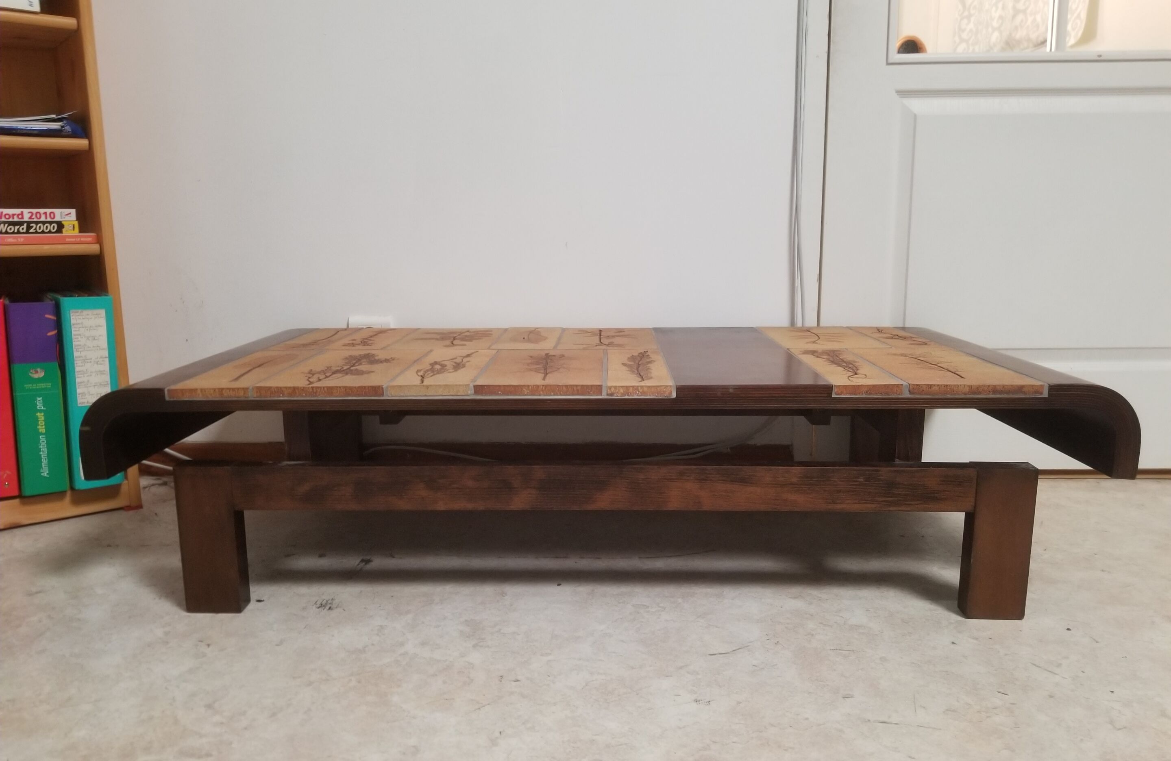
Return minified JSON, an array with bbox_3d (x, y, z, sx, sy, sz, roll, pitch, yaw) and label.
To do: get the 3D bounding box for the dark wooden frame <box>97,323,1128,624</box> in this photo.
[{"bbox_3d":[0.027,0.101,1.381,1.299,0.298,0.588,0,10,2],"label":"dark wooden frame"}]

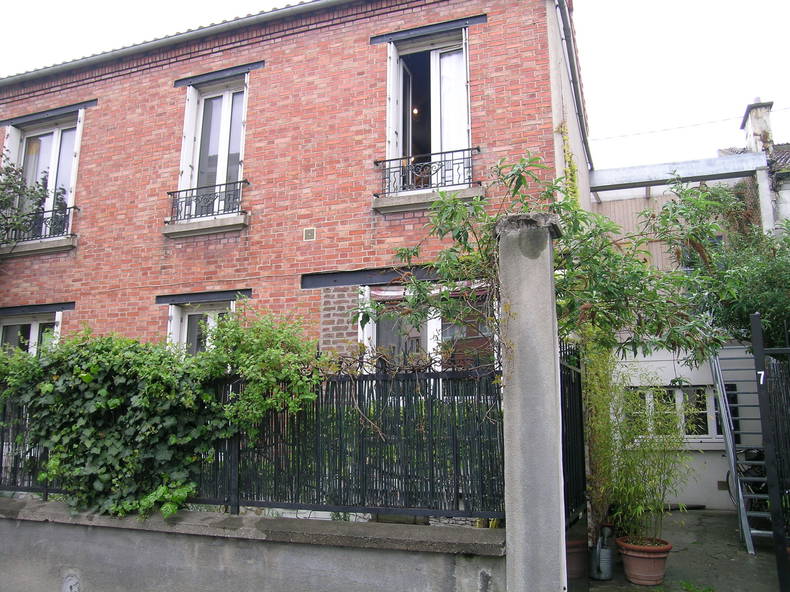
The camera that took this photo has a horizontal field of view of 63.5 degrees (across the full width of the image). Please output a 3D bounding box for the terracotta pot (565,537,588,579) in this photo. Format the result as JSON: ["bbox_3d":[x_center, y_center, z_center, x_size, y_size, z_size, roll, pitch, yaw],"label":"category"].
[{"bbox_3d":[1.503,2.325,5.776,0.470,0.340,0.470,-4,-12,21],"label":"terracotta pot"}]

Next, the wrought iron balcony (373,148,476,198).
[{"bbox_3d":[0.351,-1.355,7.122,1.232,0.422,0.120,-4,-12,21],"label":"wrought iron balcony"}]

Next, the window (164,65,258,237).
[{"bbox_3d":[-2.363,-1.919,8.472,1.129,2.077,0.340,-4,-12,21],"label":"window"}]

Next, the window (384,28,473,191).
[{"bbox_3d":[0.421,-2.081,7.447,1.019,1.948,0.300,-4,-12,21],"label":"window"}]

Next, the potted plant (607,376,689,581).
[{"bbox_3d":[2.406,1.765,6.149,0.720,1.849,0.720,-4,-12,21],"label":"potted plant"}]

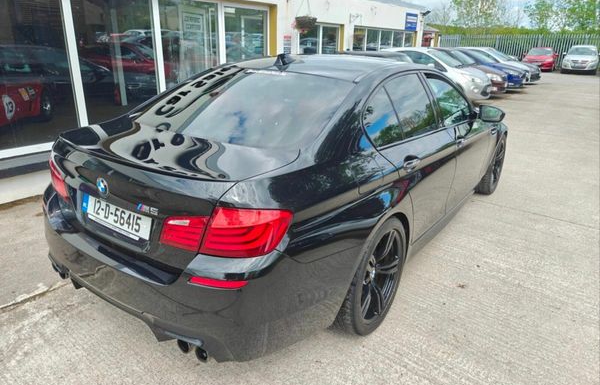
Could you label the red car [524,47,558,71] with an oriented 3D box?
[{"bbox_3d":[16.050,-8.930,27.900,1.770,1.450,4.250,13,23,29],"label":"red car"}]

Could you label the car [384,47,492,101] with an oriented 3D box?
[{"bbox_3d":[4.130,-3.768,13.134,3.680,1.500,1.670,14,23,32],"label":"car"}]

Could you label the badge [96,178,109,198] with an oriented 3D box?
[{"bbox_3d":[-0.865,-0.017,1.825,0.084,0.084,0.014,14,13,32],"label":"badge"}]

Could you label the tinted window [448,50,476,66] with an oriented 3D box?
[{"bbox_3d":[5.798,-4.755,14.661,0.820,0.140,1.350,45,36,16],"label":"tinted window"}]

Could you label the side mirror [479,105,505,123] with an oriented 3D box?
[{"bbox_3d":[1.705,-0.694,3.697,0.230,0.140,0.160,13,22,33],"label":"side mirror"}]

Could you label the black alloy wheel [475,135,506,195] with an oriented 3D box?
[{"bbox_3d":[2.082,-0.315,4.654,0.270,0.690,0.690,15,23,35],"label":"black alloy wheel"}]

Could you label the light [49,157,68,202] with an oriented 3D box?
[{"bbox_3d":[-1.303,-0.116,2.265,0.180,0.205,0.540,-14,24,-37],"label":"light"}]

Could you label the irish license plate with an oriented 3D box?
[{"bbox_3d":[-0.849,0.100,1.901,0.520,0.111,0.020,13,8,33],"label":"irish license plate"}]

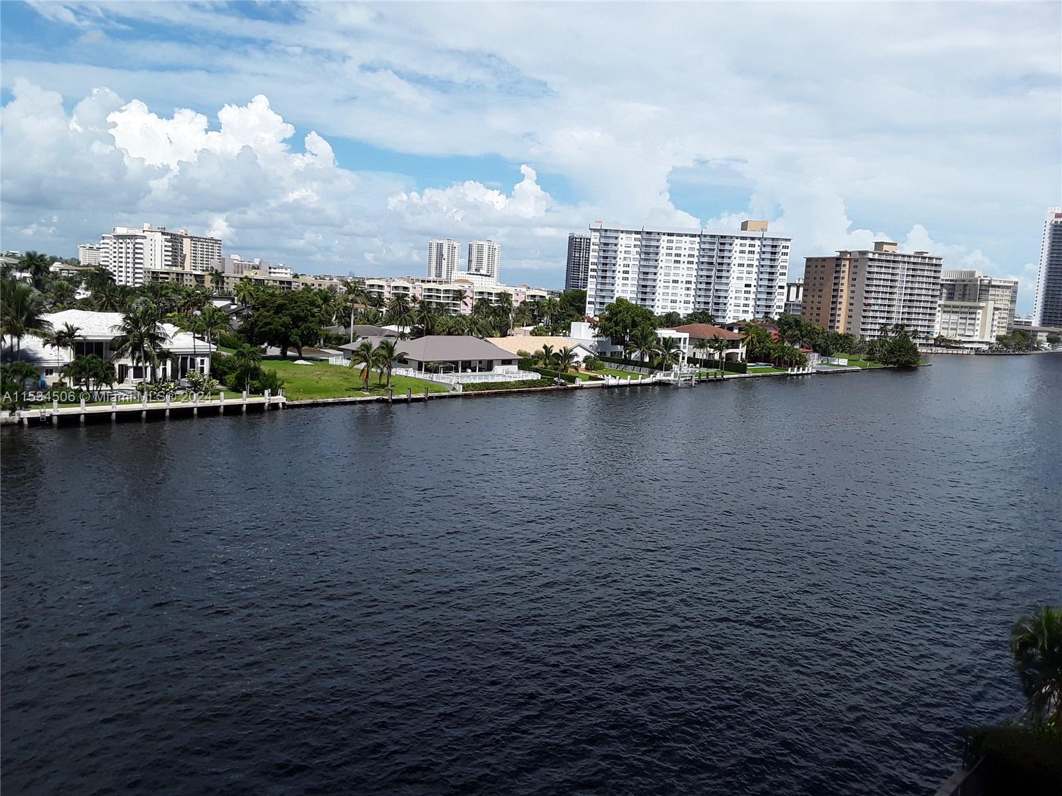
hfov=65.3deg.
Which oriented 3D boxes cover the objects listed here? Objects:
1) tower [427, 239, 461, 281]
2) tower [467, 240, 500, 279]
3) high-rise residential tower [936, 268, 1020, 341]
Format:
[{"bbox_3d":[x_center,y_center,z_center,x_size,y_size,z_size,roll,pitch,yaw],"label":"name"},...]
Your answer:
[{"bbox_3d":[-120.130,-180.160,1152.370,31.000,77.500,30.000,9,9,38],"label":"tower"},{"bbox_3d":[-62.870,-171.580,1112.700,31.000,77.500,30.000,9,9,38],"label":"tower"},{"bbox_3d":[239.200,-48.250,445.670,37.000,40.500,38.000,7,8,25],"label":"high-rise residential tower"}]

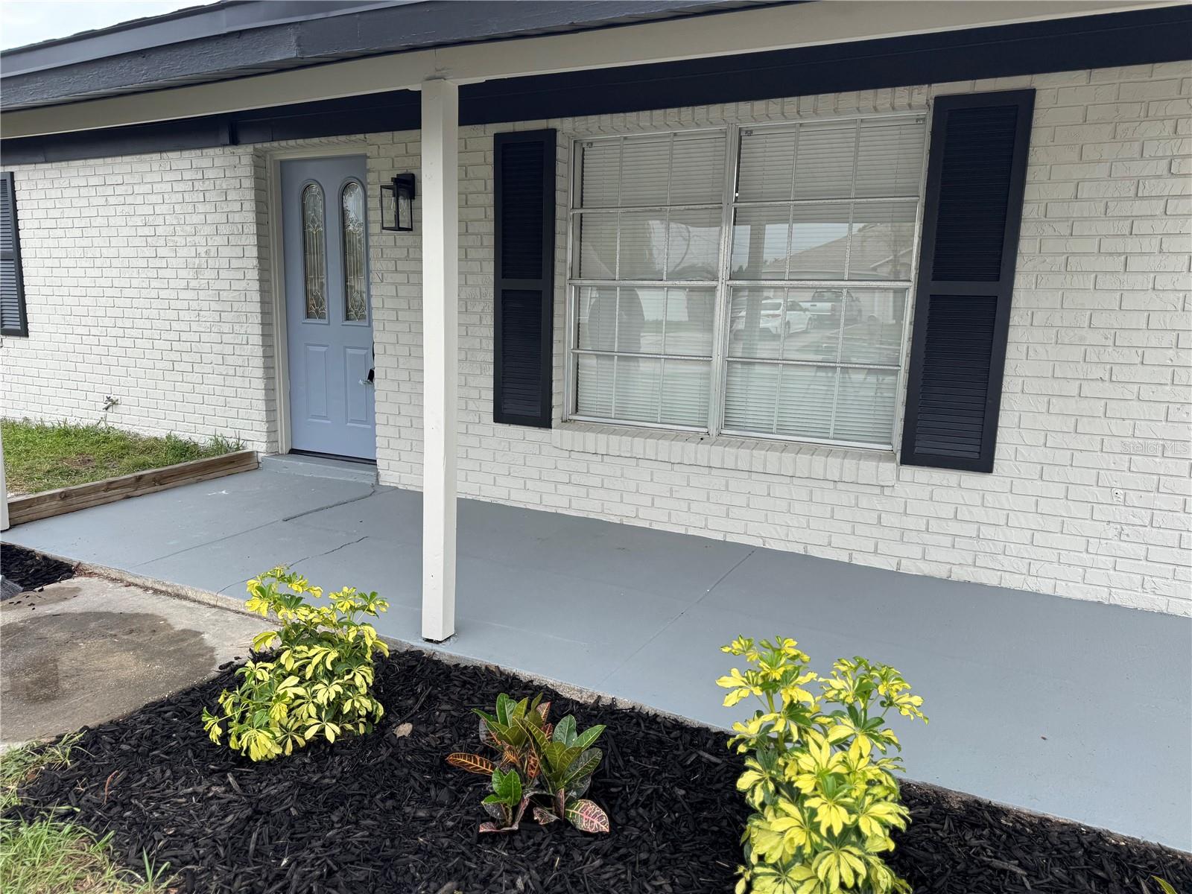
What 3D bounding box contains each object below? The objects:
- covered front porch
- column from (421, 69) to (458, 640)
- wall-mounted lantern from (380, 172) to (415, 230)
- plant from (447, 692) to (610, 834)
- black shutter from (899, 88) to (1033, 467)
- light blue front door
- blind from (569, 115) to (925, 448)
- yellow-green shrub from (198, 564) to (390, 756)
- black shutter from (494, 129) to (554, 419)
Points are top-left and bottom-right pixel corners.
[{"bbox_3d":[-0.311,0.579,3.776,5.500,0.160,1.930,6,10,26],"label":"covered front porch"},{"bbox_3d":[-0.535,-0.249,2.843,0.092,1.890,0.092,6,10,26],"label":"column"},{"bbox_3d":[-1.178,-1.458,4.920,0.145,0.350,0.190,6,10,26],"label":"wall-mounted lantern"},{"bbox_3d":[-0.164,0.790,2.096,0.370,0.250,0.340,2,9,0],"label":"plant"},{"bbox_3d":[1.631,-0.705,3.662,0.390,1.630,0.035,6,10,26],"label":"black shutter"},{"bbox_3d":[-1.769,-0.923,5.633,0.910,2.020,0.050,6,10,26],"label":"light blue front door"},{"bbox_3d":[0.684,-0.853,4.329,1.830,1.570,0.060,6,10,26],"label":"blind"},{"bbox_3d":[-0.855,0.619,2.394,0.470,0.460,0.430,2,9,0],"label":"yellow-green shrub"},{"bbox_3d":[-0.407,-0.934,4.683,0.390,1.630,0.035,6,10,26],"label":"black shutter"}]

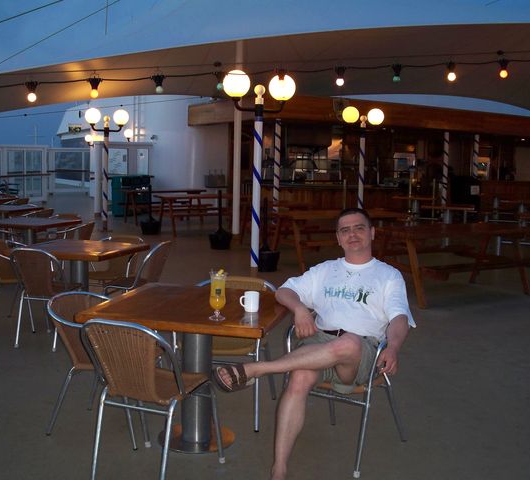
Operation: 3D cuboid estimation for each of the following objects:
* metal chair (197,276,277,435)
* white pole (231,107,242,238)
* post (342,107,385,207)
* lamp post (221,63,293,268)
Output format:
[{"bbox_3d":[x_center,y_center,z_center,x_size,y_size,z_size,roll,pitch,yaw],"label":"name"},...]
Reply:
[{"bbox_3d":[-0.206,0.644,4.081,0.530,0.750,0.570,3,6,11],"label":"metal chair"},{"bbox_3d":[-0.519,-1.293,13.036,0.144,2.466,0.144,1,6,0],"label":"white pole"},{"bbox_3d":[1.857,-1.225,13.239,0.940,2.660,0.330,-2,7,-34],"label":"post"},{"bbox_3d":[-0.096,-0.749,8.371,0.880,2.621,0.330,0,6,-12],"label":"lamp post"}]

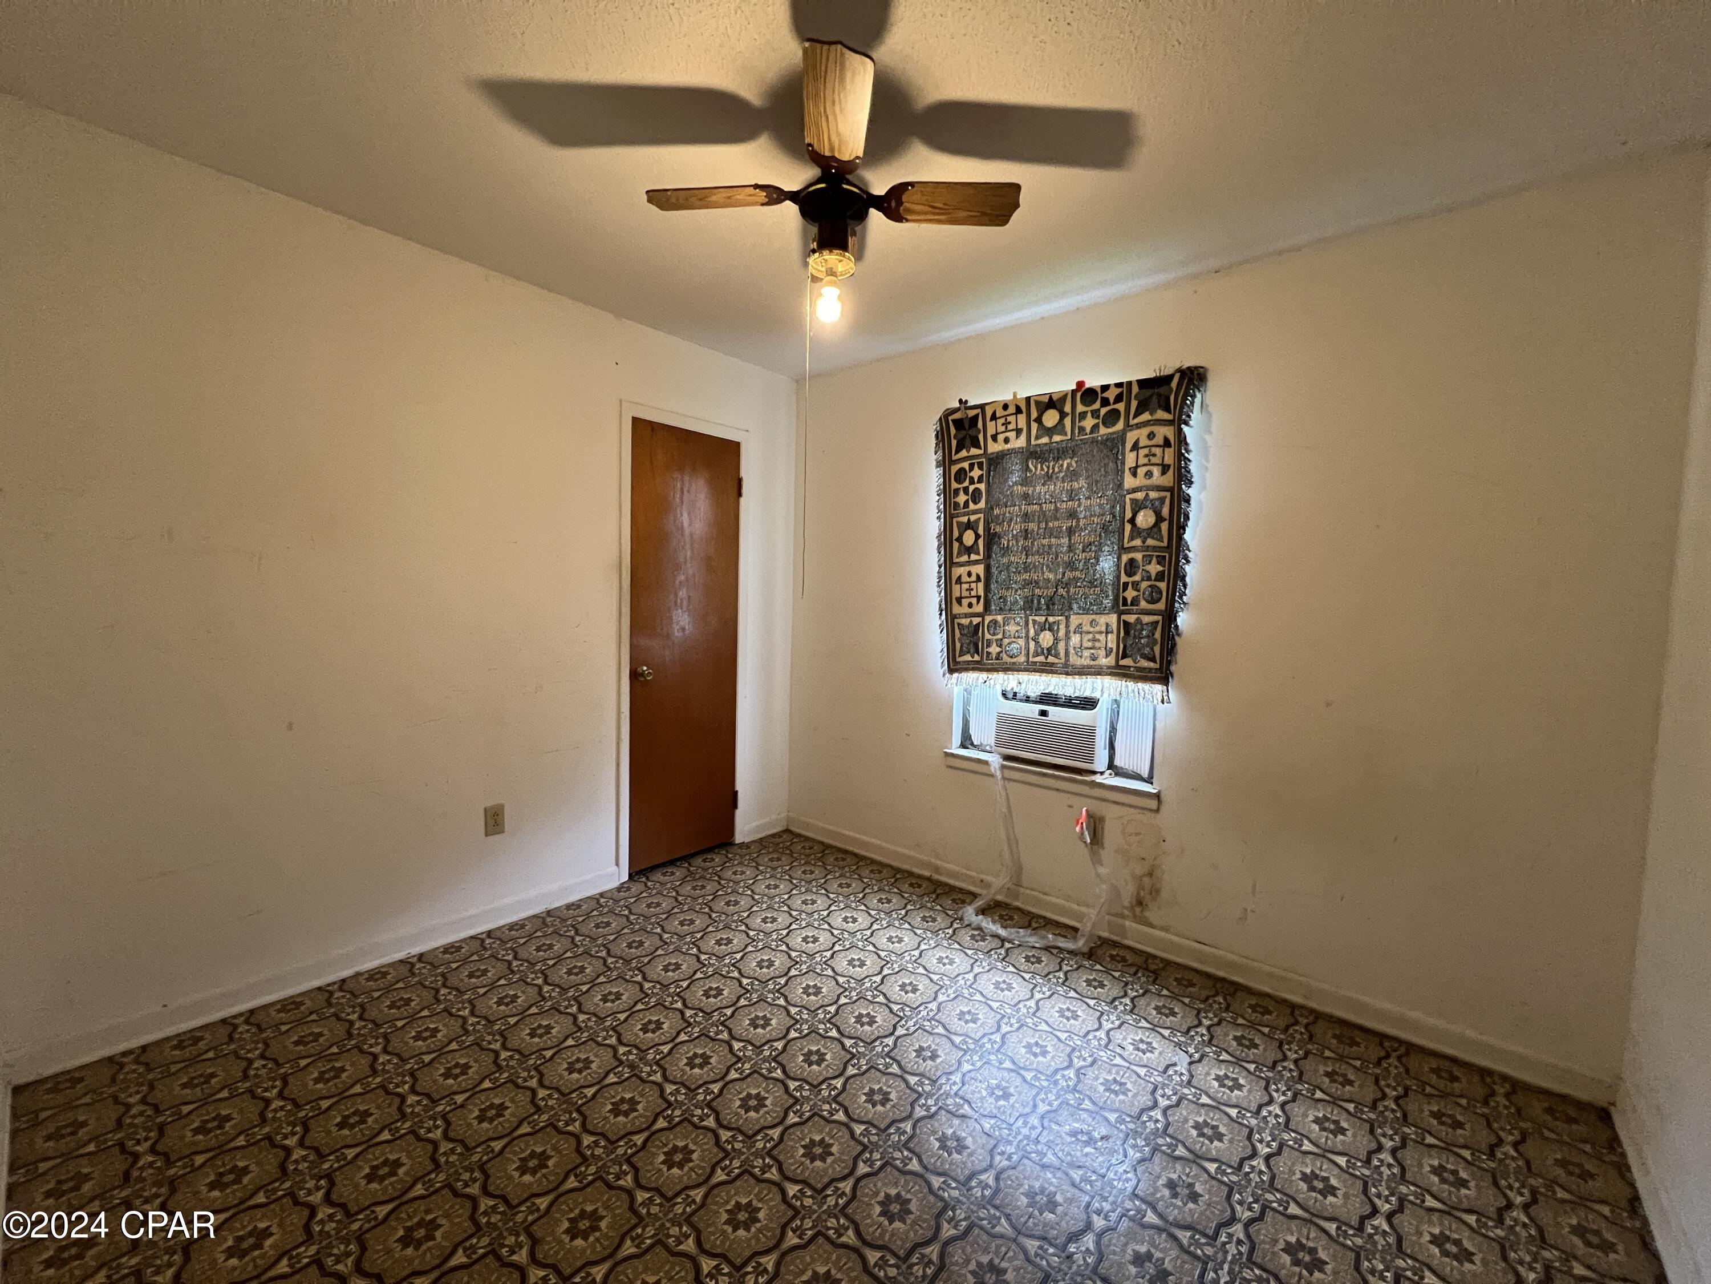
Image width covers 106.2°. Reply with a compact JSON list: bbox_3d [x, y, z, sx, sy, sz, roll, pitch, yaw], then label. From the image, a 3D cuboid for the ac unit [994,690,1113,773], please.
[{"bbox_3d":[0.889,0.323,2.757,0.440,0.325,0.393,4,4,40],"label":"ac unit"}]

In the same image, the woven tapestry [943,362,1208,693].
[{"bbox_3d":[0.779,-0.399,2.609,1.052,1.198,0.055,4,4,40],"label":"woven tapestry"}]

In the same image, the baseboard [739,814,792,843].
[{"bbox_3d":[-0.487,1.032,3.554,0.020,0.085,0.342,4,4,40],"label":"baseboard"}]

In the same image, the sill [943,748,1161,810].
[{"bbox_3d":[0.787,0.559,2.683,0.916,0.083,0.106,4,4,40],"label":"sill"}]

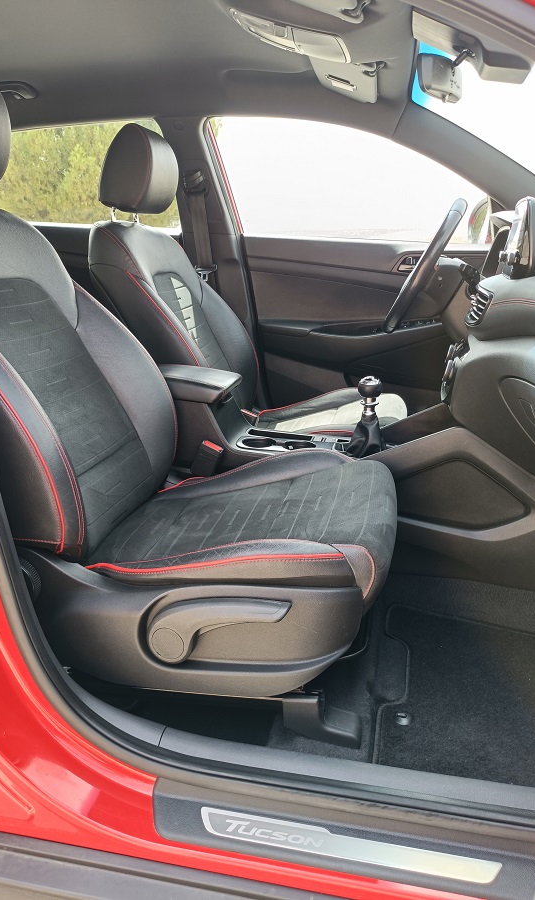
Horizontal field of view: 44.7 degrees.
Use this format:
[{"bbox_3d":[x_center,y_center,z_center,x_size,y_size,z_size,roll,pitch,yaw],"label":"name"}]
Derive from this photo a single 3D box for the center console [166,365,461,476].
[{"bbox_3d":[-0.005,0.012,1.441,0.790,0.390,0.250,4,18,10],"label":"center console"}]

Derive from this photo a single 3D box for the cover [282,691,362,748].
[{"bbox_3d":[0.079,0.384,0.942,0.120,0.073,0.060,4,18,10],"label":"cover"}]

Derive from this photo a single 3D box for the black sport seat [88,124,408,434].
[{"bbox_3d":[-0.014,-0.364,1.726,0.805,0.915,0.540,4,18,10],"label":"black sport seat"}]

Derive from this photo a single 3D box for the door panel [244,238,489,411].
[{"bbox_3d":[0.364,-0.345,2.027,0.890,0.610,0.120,4,18,10],"label":"door panel"}]

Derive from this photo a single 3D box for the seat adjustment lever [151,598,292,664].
[{"bbox_3d":[-0.065,0.237,0.840,0.190,0.104,0.040,4,18,10],"label":"seat adjustment lever"}]

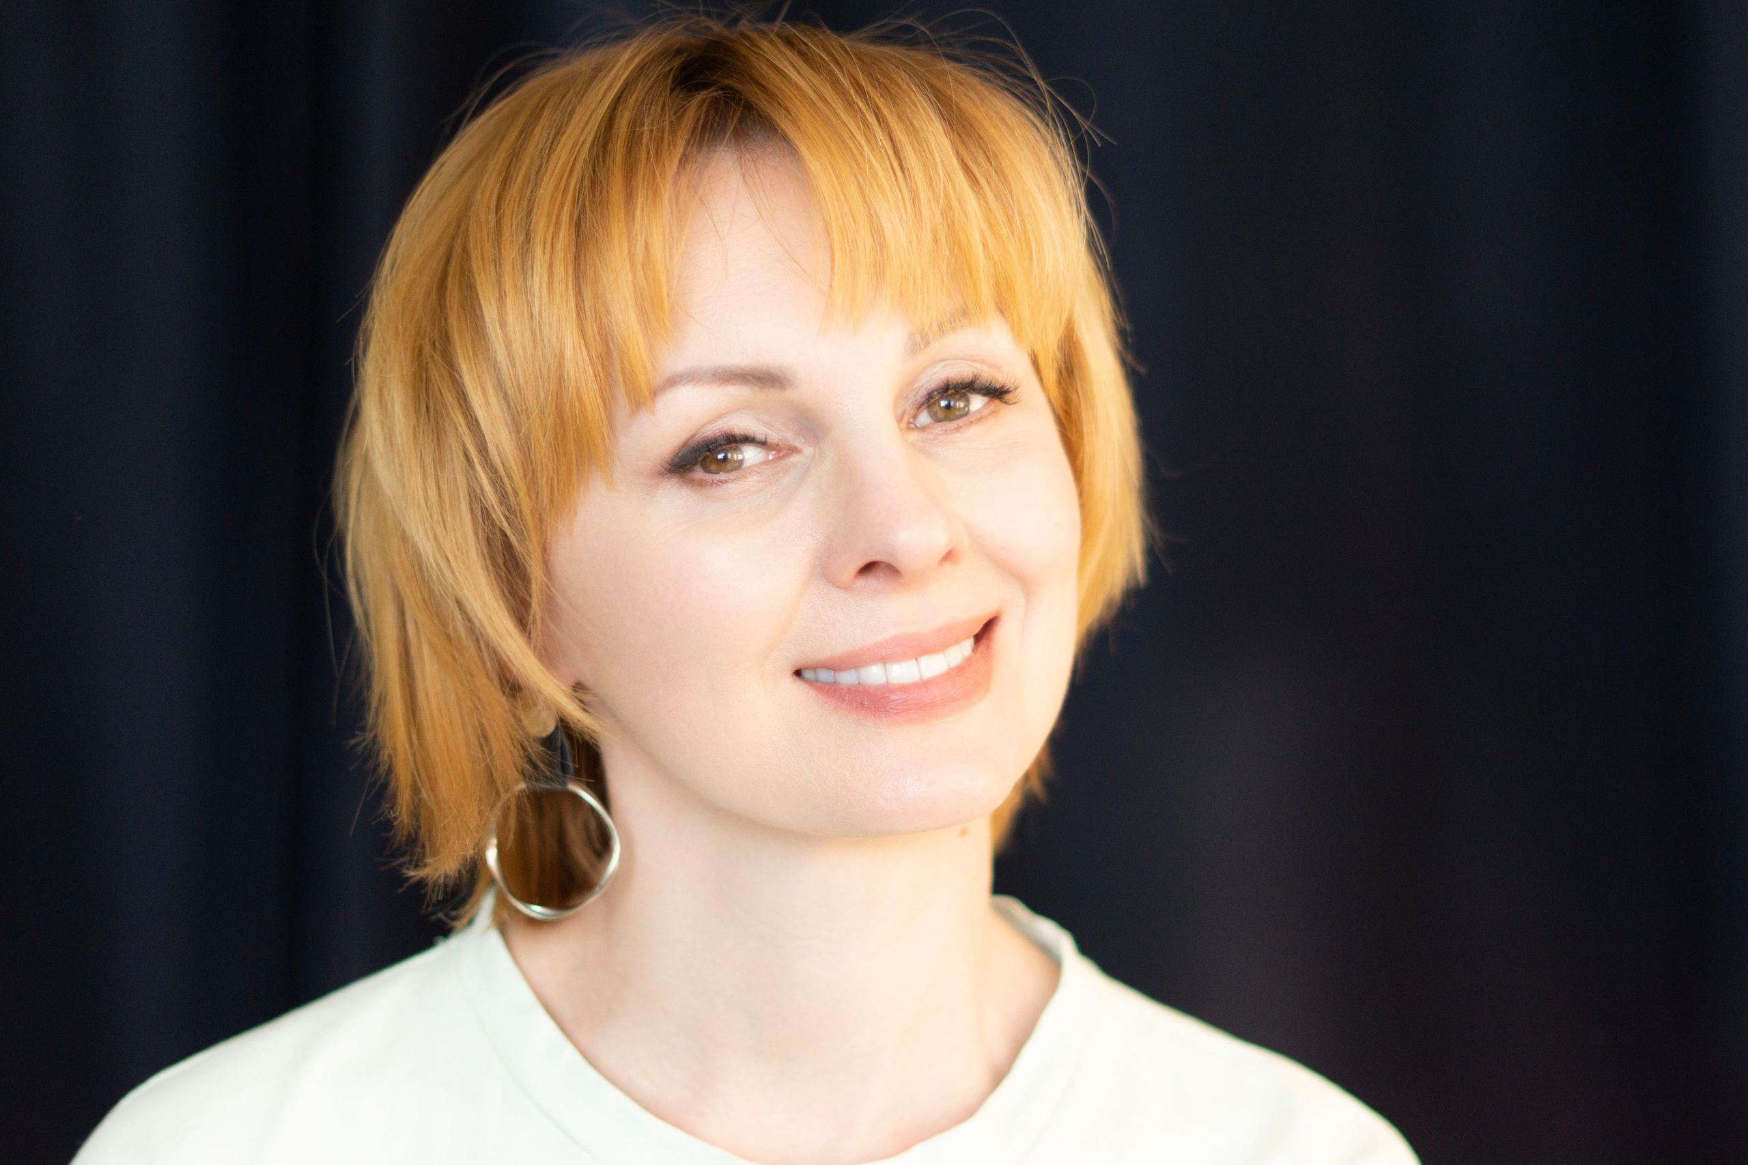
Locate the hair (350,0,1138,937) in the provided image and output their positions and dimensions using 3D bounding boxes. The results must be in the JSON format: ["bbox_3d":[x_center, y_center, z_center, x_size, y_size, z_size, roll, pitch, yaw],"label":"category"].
[{"bbox_3d":[-0.039,-0.034,1.035,0.218,0.240,0.215,-12,-6,-18],"label":"hair"}]

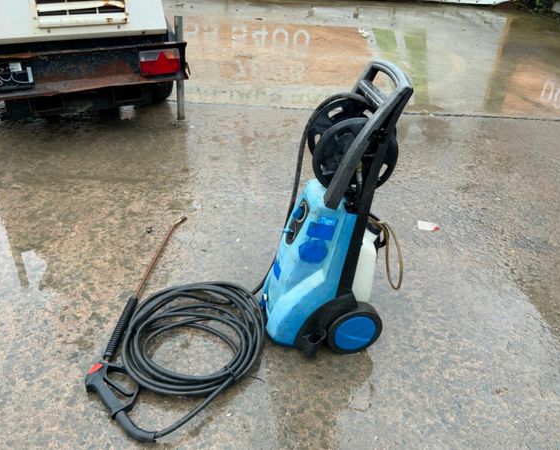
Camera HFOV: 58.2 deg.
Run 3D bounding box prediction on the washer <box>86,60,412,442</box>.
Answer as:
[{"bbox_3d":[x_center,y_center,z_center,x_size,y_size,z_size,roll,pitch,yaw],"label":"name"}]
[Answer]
[{"bbox_3d":[-0.103,-0.108,1.632,0.990,0.920,1.140,-2,32,-9],"label":"washer"}]

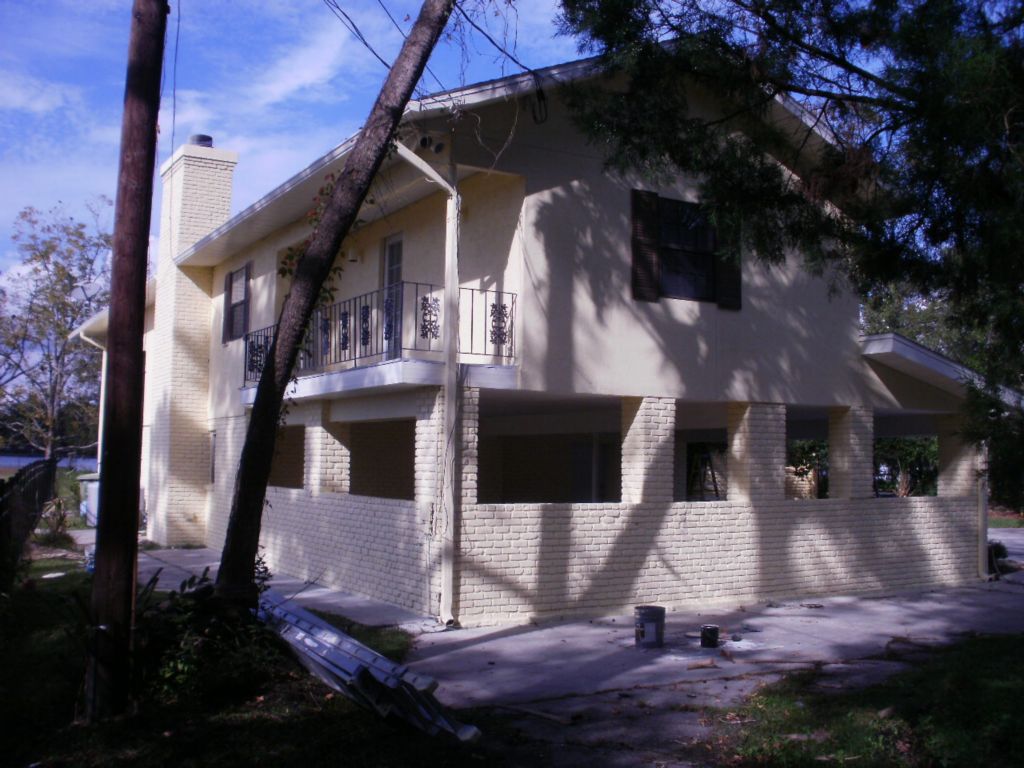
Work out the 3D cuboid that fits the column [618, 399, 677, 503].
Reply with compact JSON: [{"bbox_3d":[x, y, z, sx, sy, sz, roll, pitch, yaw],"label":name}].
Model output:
[{"bbox_3d":[1.607,0.774,12.587,0.481,1.222,0.396,3,-5,-30],"label":"column"}]

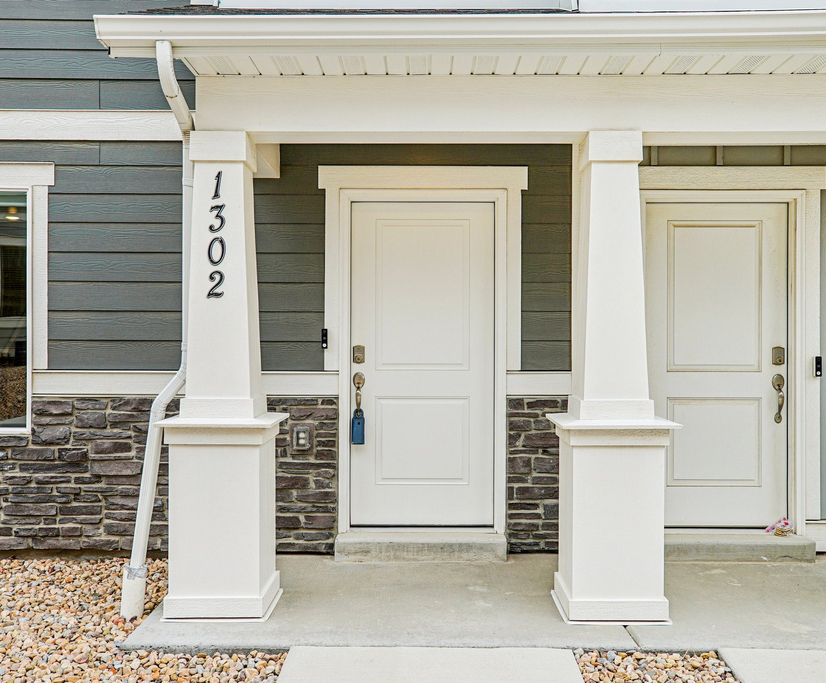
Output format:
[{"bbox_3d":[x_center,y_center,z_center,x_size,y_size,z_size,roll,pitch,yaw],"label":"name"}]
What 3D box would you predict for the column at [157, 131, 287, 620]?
[{"bbox_3d":[-0.938,0.150,4.127,0.552,2.336,0.550,0,0,1],"label":"column"}]

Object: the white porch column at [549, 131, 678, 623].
[{"bbox_3d":[0.979,0.153,4.105,0.552,2.336,0.550,0,0,1],"label":"white porch column"}]

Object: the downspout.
[{"bbox_3d":[-1.267,0.022,3.885,0.375,2.700,0.600,0,0,1],"label":"downspout"}]

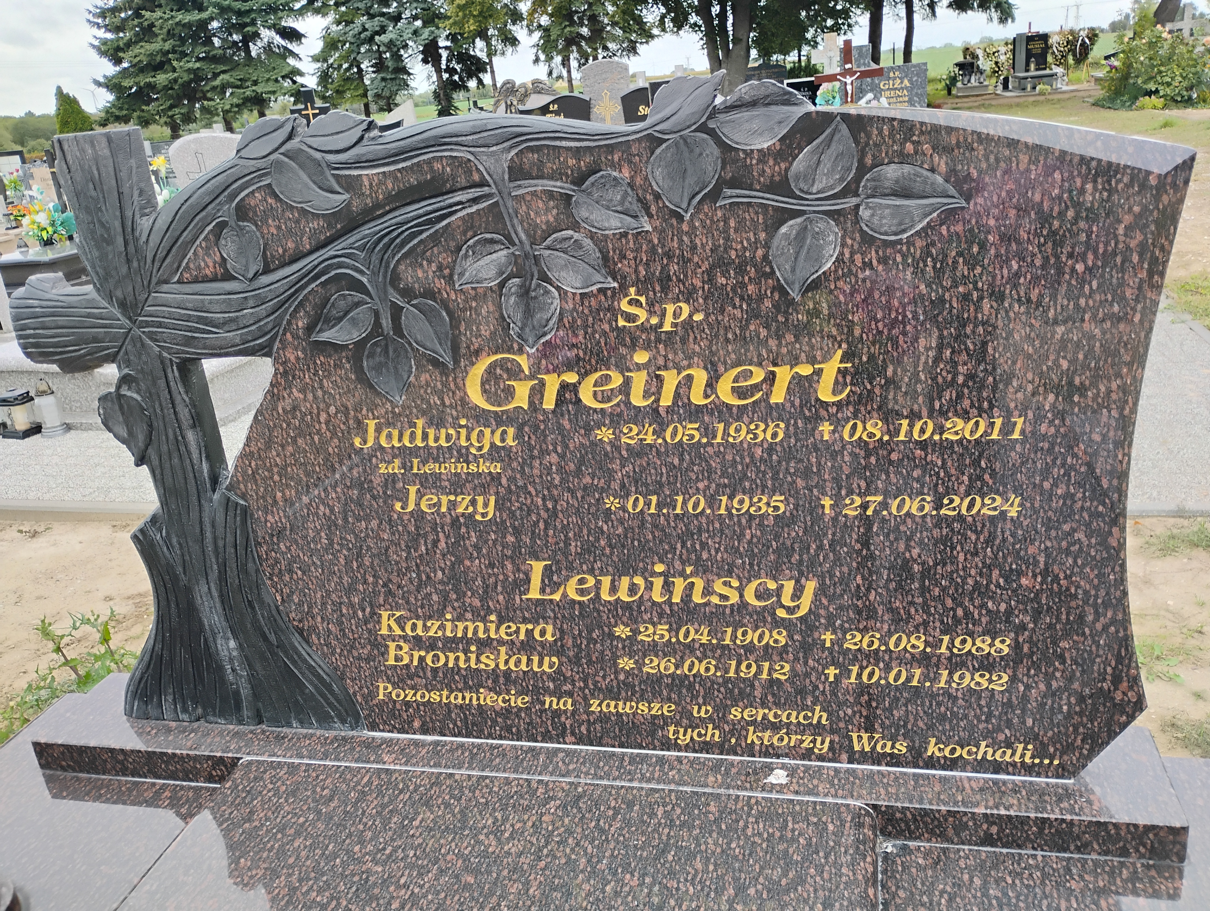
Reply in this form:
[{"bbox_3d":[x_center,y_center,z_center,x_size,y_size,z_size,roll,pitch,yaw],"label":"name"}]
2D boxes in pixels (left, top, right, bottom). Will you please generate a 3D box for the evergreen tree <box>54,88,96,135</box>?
[{"bbox_3d":[-15.053,-9.032,28.000,1.300,2.900,1.300,-16,23,-23],"label":"evergreen tree"}]

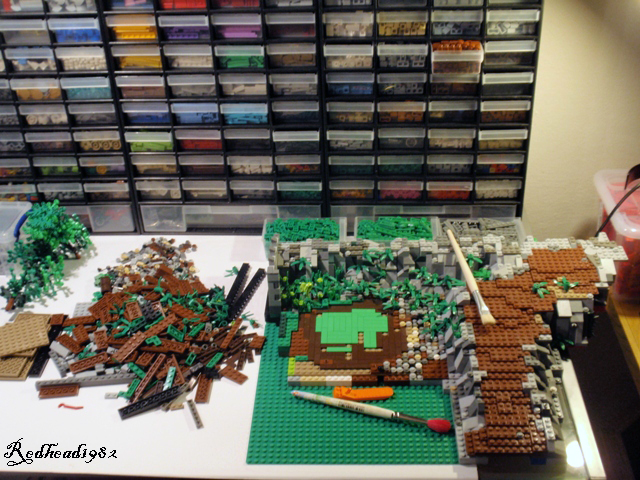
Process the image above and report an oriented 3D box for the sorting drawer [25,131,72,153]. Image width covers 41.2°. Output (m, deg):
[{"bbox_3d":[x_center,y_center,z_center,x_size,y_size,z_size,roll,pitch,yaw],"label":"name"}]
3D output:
[{"bbox_3d":[-0.408,-0.184,1.358,0.068,0.038,0.135,0,33,4],"label":"sorting drawer"}]

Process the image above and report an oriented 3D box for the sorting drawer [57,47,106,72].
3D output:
[{"bbox_3d":[-0.345,-0.298,1.292,0.069,0.037,0.134,-1,32,2],"label":"sorting drawer"}]

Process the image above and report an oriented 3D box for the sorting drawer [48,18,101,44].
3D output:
[{"bbox_3d":[-0.347,-0.333,1.265,0.069,0.037,0.134,-1,32,2],"label":"sorting drawer"}]

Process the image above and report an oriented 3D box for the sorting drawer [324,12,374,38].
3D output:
[{"bbox_3d":[0.044,-0.334,1.238,0.070,0.037,0.138,0,32,4],"label":"sorting drawer"}]

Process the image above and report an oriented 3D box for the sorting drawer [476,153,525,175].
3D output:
[{"bbox_3d":[0.275,-0.148,1.335,0.070,0.039,0.138,0,32,4],"label":"sorting drawer"}]

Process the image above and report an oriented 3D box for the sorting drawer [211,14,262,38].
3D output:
[{"bbox_3d":[-0.112,-0.335,1.248,0.070,0.039,0.138,0,32,4],"label":"sorting drawer"}]

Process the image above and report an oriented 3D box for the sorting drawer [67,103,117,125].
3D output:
[{"bbox_3d":[-0.337,-0.224,1.335,0.070,0.037,0.138,0,32,4],"label":"sorting drawer"}]

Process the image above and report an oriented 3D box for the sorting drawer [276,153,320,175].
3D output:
[{"bbox_3d":[-0.029,-0.150,1.363,0.069,0.037,0.134,0,33,5],"label":"sorting drawer"}]

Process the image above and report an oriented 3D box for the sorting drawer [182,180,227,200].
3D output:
[{"bbox_3d":[-0.175,-0.112,1.394,0.068,0.038,0.135,0,33,4],"label":"sorting drawer"}]

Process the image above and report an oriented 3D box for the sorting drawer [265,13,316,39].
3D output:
[{"bbox_3d":[-0.036,-0.333,1.240,0.070,0.039,0.138,0,32,4],"label":"sorting drawer"}]

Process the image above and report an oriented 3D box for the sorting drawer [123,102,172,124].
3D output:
[{"bbox_3d":[-0.253,-0.223,1.322,0.069,0.037,0.137,0,33,4],"label":"sorting drawer"}]

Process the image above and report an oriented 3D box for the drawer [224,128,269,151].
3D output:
[{"bbox_3d":[-0.105,-0.188,1.345,0.069,0.037,0.134,0,33,5],"label":"drawer"}]

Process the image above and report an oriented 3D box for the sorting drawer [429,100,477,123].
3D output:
[{"bbox_3d":[0.197,-0.222,1.298,0.070,0.037,0.138,0,32,4],"label":"sorting drawer"}]

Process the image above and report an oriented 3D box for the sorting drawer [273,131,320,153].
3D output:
[{"bbox_3d":[-0.031,-0.184,1.334,0.069,0.037,0.134,0,33,5],"label":"sorting drawer"}]

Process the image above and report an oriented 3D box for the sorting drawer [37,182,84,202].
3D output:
[{"bbox_3d":[-0.403,-0.111,1.403,0.069,0.037,0.137,0,33,4],"label":"sorting drawer"}]

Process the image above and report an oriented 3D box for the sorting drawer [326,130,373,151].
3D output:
[{"bbox_3d":[0.050,-0.185,1.330,0.070,0.037,0.138,0,32,4],"label":"sorting drawer"}]

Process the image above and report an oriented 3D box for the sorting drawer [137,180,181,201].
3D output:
[{"bbox_3d":[-0.249,-0.113,1.400,0.070,0.037,0.138,0,32,4],"label":"sorting drawer"}]

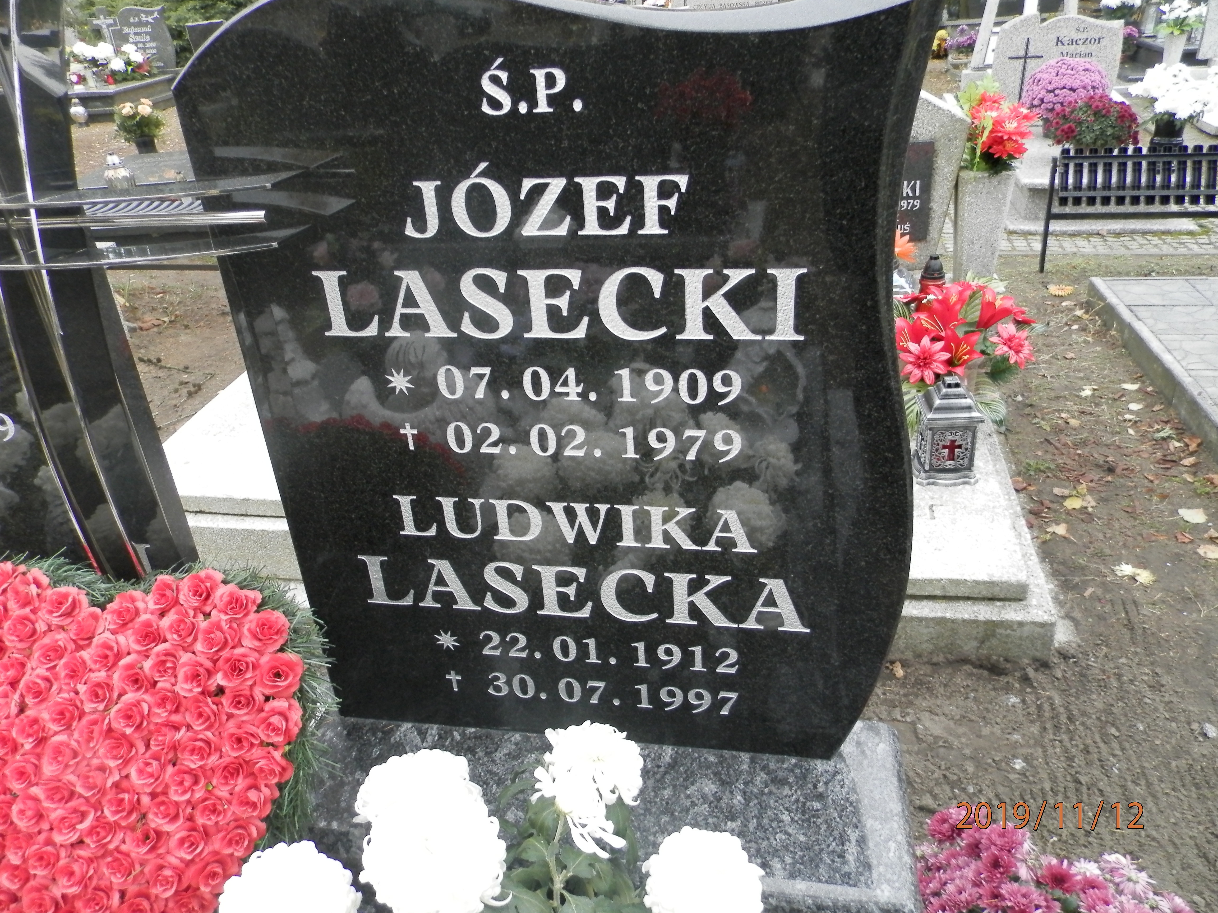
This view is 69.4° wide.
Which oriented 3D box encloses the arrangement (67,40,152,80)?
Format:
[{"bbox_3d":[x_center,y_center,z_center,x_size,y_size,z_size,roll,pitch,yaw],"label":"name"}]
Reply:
[{"bbox_3d":[-5.452,-4.336,9.600,1.000,0.360,0.450,1,31,12],"label":"arrangement"}]

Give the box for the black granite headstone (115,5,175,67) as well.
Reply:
[{"bbox_3d":[-5.443,-4.897,10.300,0.760,0.730,0.100,1,31,12],"label":"black granite headstone"}]

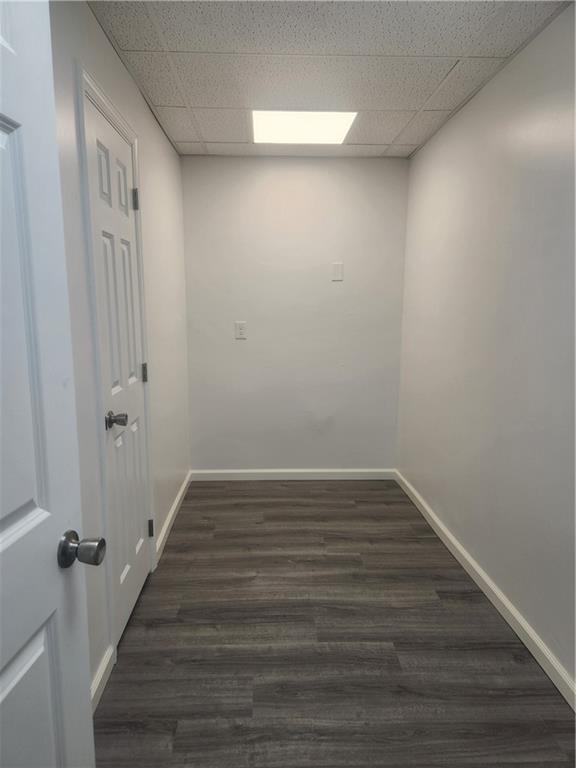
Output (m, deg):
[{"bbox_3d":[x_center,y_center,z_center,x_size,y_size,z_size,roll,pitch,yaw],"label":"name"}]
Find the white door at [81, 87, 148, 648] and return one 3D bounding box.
[{"bbox_3d":[-0.704,-0.013,2.145,0.037,2.037,0.608,0,9,-3],"label":"white door"}]

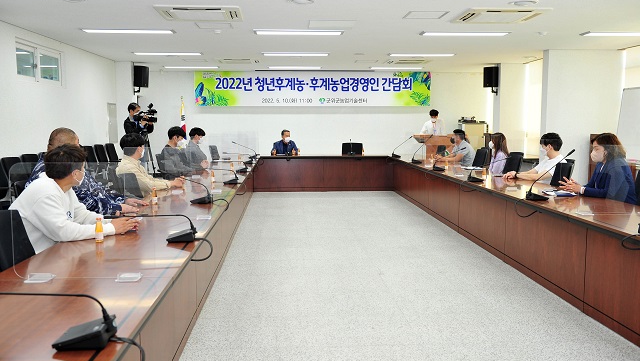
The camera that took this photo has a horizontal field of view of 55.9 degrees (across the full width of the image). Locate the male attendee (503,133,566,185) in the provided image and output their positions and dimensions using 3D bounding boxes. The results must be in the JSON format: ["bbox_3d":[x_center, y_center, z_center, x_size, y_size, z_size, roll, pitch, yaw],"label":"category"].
[{"bbox_3d":[2.760,0.048,7.763,0.870,1.320,0.540,1,6,5],"label":"male attendee"}]

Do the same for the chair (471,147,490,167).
[{"bbox_3d":[2.403,-0.034,9.995,0.630,1.000,0.600,0,5,-3],"label":"chair"}]

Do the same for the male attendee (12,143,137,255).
[{"bbox_3d":[-1.523,0.413,3.724,0.780,1.280,0.550,-1,5,-10],"label":"male attendee"}]

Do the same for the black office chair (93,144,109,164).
[{"bbox_3d":[-3.611,-0.073,10.552,0.620,1.020,0.580,0,6,-3],"label":"black office chair"}]

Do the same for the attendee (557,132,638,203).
[{"bbox_3d":[2.705,0.195,5.959,0.720,1.300,0.500,-1,5,-6],"label":"attendee"}]

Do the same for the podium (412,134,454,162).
[{"bbox_3d":[2.681,-0.460,13.798,1.120,1.160,0.600,0,6,-3],"label":"podium"}]

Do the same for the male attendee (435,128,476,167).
[{"bbox_3d":[2.439,-0.272,10.930,0.730,1.300,0.520,0,5,-3],"label":"male attendee"}]

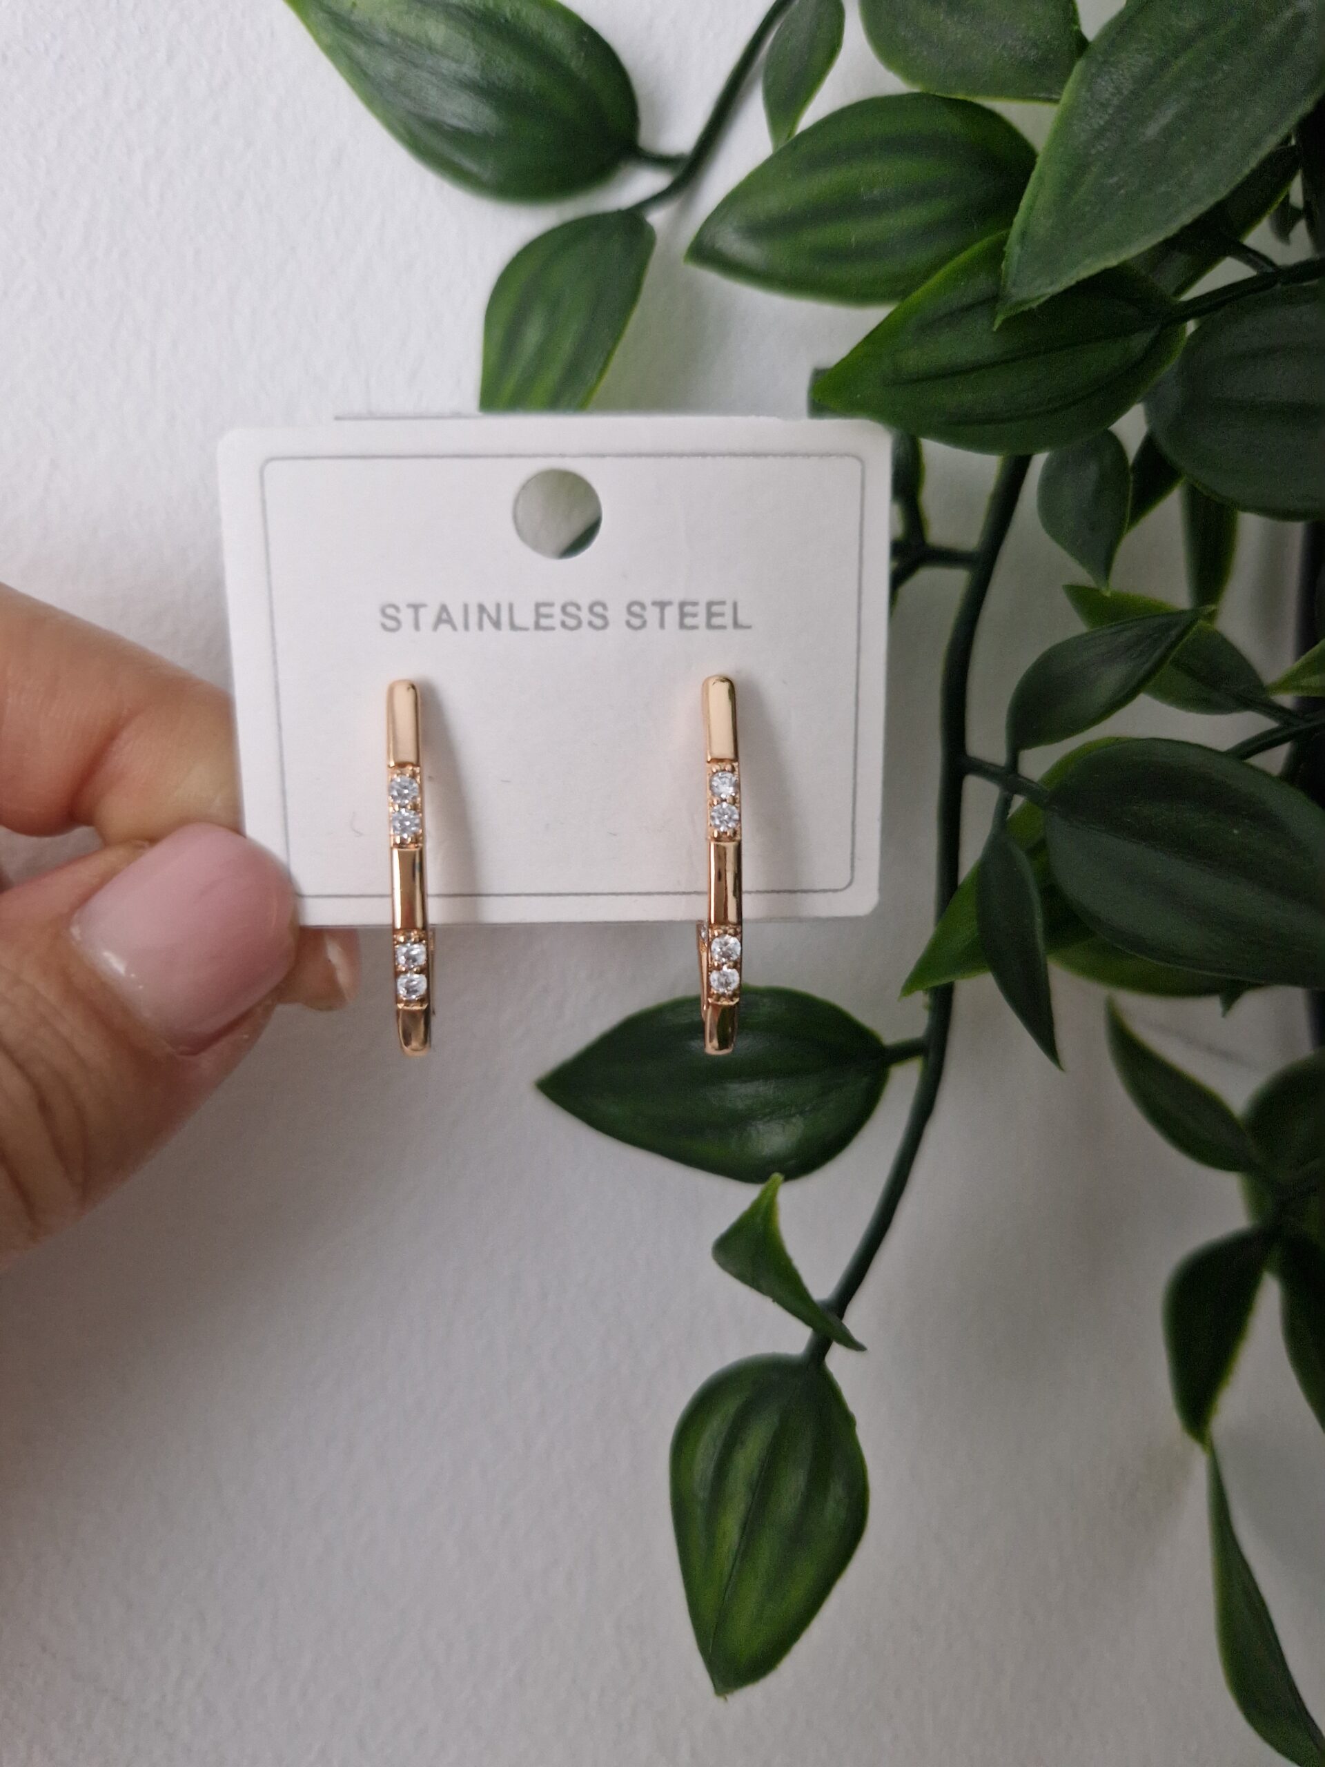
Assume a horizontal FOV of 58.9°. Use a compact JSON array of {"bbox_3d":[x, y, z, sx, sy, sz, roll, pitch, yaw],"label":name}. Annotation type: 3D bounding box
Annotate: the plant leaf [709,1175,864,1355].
[{"bbox_3d":[0.018,0.055,0.162,0.013,0.034,0.015,-27,23,12],"label":"plant leaf"}]

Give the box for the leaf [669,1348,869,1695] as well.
[{"bbox_3d":[0.015,0.096,0.175,0.030,0.058,0.010,8,10,-1],"label":"leaf"}]

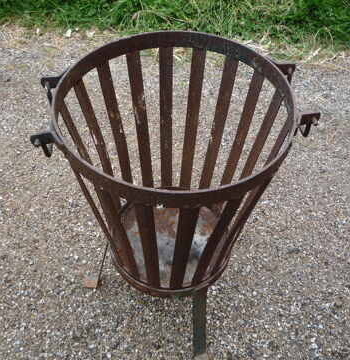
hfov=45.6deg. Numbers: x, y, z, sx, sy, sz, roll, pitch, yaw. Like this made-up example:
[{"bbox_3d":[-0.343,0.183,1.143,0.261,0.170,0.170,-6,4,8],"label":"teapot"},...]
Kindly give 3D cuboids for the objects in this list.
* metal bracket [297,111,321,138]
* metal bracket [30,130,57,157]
[{"bbox_3d":[0.263,-0.109,0.817,0.043,0.049,0.023,-4,51,-6],"label":"metal bracket"},{"bbox_3d":[-0.240,-0.067,0.763,0.043,0.049,0.023,-5,51,-6],"label":"metal bracket"}]

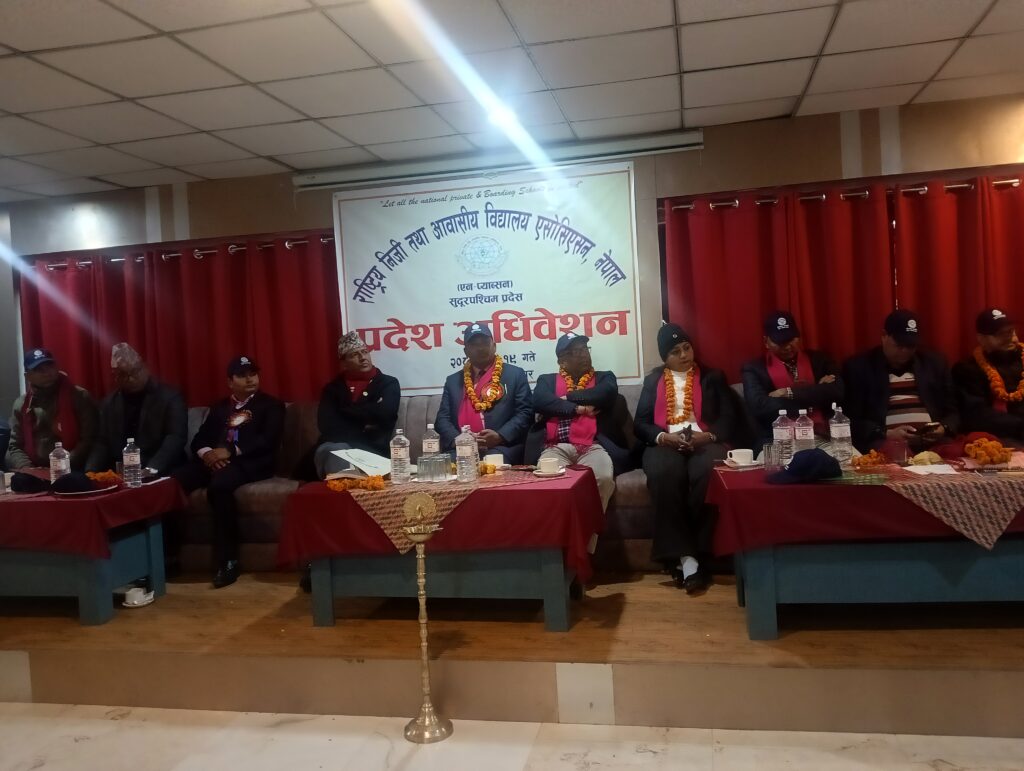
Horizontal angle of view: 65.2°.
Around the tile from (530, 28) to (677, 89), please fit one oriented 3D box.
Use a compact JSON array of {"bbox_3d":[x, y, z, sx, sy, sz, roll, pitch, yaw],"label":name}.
[{"bbox_3d":[0.412,-1.391,3.413,0.595,0.020,0.595,-3,3,12],"label":"tile"}]

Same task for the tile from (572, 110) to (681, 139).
[{"bbox_3d":[0.648,-1.463,4.467,0.600,0.020,0.400,-3,3,12],"label":"tile"}]

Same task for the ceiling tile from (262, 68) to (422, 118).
[{"bbox_3d":[-0.765,-1.339,3.668,0.600,0.020,0.600,-3,3,12],"label":"ceiling tile"}]

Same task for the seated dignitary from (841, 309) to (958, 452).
[{"bbox_3d":[1.882,0.243,3.783,0.580,1.199,0.800,-3,3,9],"label":"seated dignitary"}]

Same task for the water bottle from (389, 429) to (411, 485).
[{"bbox_3d":[-0.518,0.320,3.642,0.086,0.246,0.086,-3,3,12],"label":"water bottle"}]

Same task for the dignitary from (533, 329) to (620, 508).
[{"bbox_3d":[0.327,0.323,4.111,0.540,1.186,0.800,-3,3,12],"label":"dignitary"}]

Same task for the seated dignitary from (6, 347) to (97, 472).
[{"bbox_3d":[-2.794,0.440,4.838,0.620,1.320,0.820,-3,3,0],"label":"seated dignitary"}]

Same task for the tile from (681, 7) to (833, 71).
[{"bbox_3d":[0.993,-1.423,3.293,0.600,0.020,0.600,-3,3,12],"label":"tile"}]

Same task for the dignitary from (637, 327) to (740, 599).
[{"bbox_3d":[0.869,0.306,4.066,0.540,1.250,0.840,-3,3,12],"label":"dignitary"}]

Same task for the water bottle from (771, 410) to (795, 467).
[{"bbox_3d":[1.075,0.216,3.179,0.083,0.238,0.083,-3,3,12],"label":"water bottle"}]

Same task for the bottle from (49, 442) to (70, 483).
[{"bbox_3d":[-2.232,0.402,3.949,0.086,0.253,0.086,-3,3,12],"label":"bottle"}]

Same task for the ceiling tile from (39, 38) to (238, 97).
[{"bbox_3d":[-1.469,-1.270,3.198,0.600,0.020,0.600,-3,3,12],"label":"ceiling tile"}]

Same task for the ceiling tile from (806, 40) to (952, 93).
[{"bbox_3d":[1.704,-1.484,3.743,0.600,0.020,0.600,-3,3,12],"label":"ceiling tile"}]

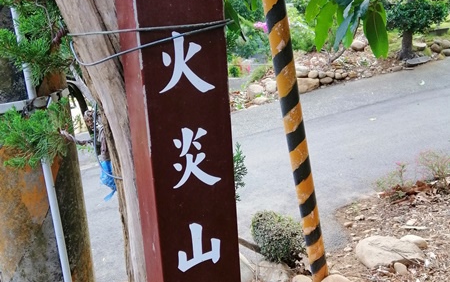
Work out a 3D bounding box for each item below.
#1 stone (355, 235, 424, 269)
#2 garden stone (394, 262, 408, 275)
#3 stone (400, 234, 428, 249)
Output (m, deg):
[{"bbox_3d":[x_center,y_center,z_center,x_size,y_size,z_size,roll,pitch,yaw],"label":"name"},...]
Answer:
[{"bbox_3d":[0.854,0.579,2.339,0.350,0.155,0.260,1,12,20],"label":"stone"},{"bbox_3d":[0.883,0.640,2.255,0.070,0.070,0.065,1,12,22],"label":"garden stone"},{"bbox_3d":[1.020,0.552,2.453,0.165,0.085,0.130,1,13,23],"label":"stone"}]

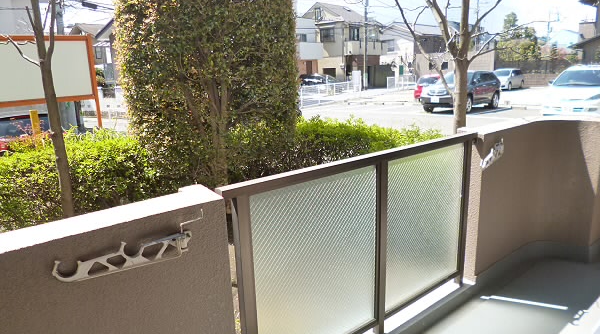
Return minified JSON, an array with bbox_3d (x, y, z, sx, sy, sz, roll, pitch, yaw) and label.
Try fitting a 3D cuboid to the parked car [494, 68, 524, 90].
[{"bbox_3d":[15.284,-6.558,31.025,1.740,1.600,4.600,11,18,42],"label":"parked car"}]

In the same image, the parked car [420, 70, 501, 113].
[{"bbox_3d":[7.317,-3.363,18.577,1.860,1.680,4.720,11,19,43],"label":"parked car"}]

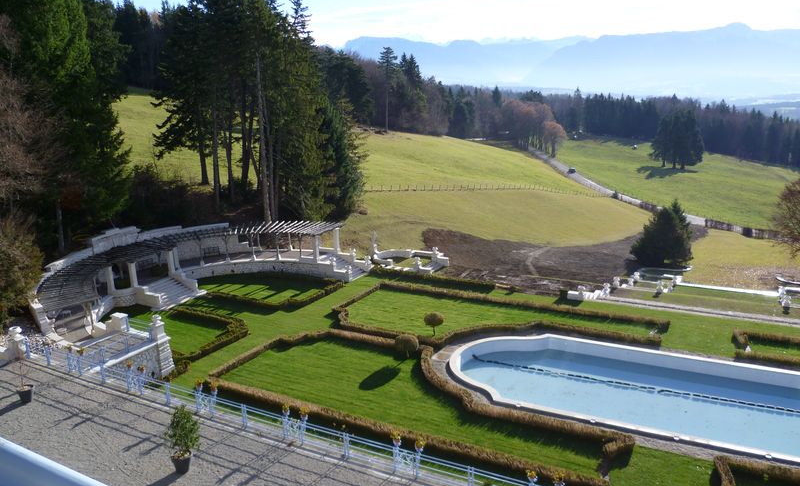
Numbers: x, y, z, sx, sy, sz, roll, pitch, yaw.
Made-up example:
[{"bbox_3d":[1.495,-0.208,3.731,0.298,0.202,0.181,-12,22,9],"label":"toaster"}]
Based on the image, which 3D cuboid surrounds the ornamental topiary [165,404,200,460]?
[{"bbox_3d":[-6.982,5.943,20.359,1.120,1.750,1.100,-1,14,0],"label":"ornamental topiary"}]

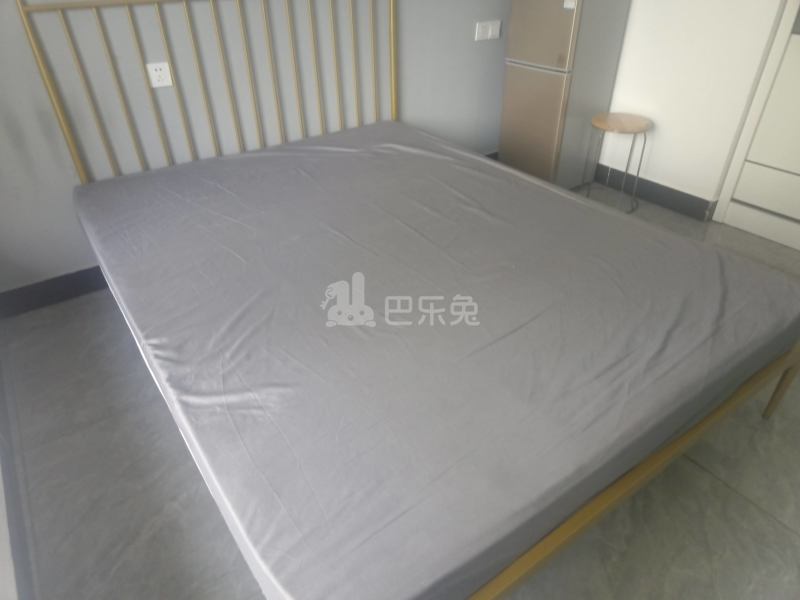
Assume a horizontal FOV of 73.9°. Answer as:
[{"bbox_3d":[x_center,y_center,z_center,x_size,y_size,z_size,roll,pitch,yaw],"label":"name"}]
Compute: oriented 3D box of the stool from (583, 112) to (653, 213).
[{"bbox_3d":[1.138,-0.730,2.829,0.305,0.438,0.305,-23,40,-28],"label":"stool"}]

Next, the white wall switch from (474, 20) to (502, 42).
[{"bbox_3d":[0.484,-1.477,2.914,0.172,0.086,0.010,-23,40,-28],"label":"white wall switch"}]

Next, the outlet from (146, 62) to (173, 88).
[{"bbox_3d":[-0.938,-0.878,2.078,0.086,0.086,0.010,-23,40,-28],"label":"outlet"}]

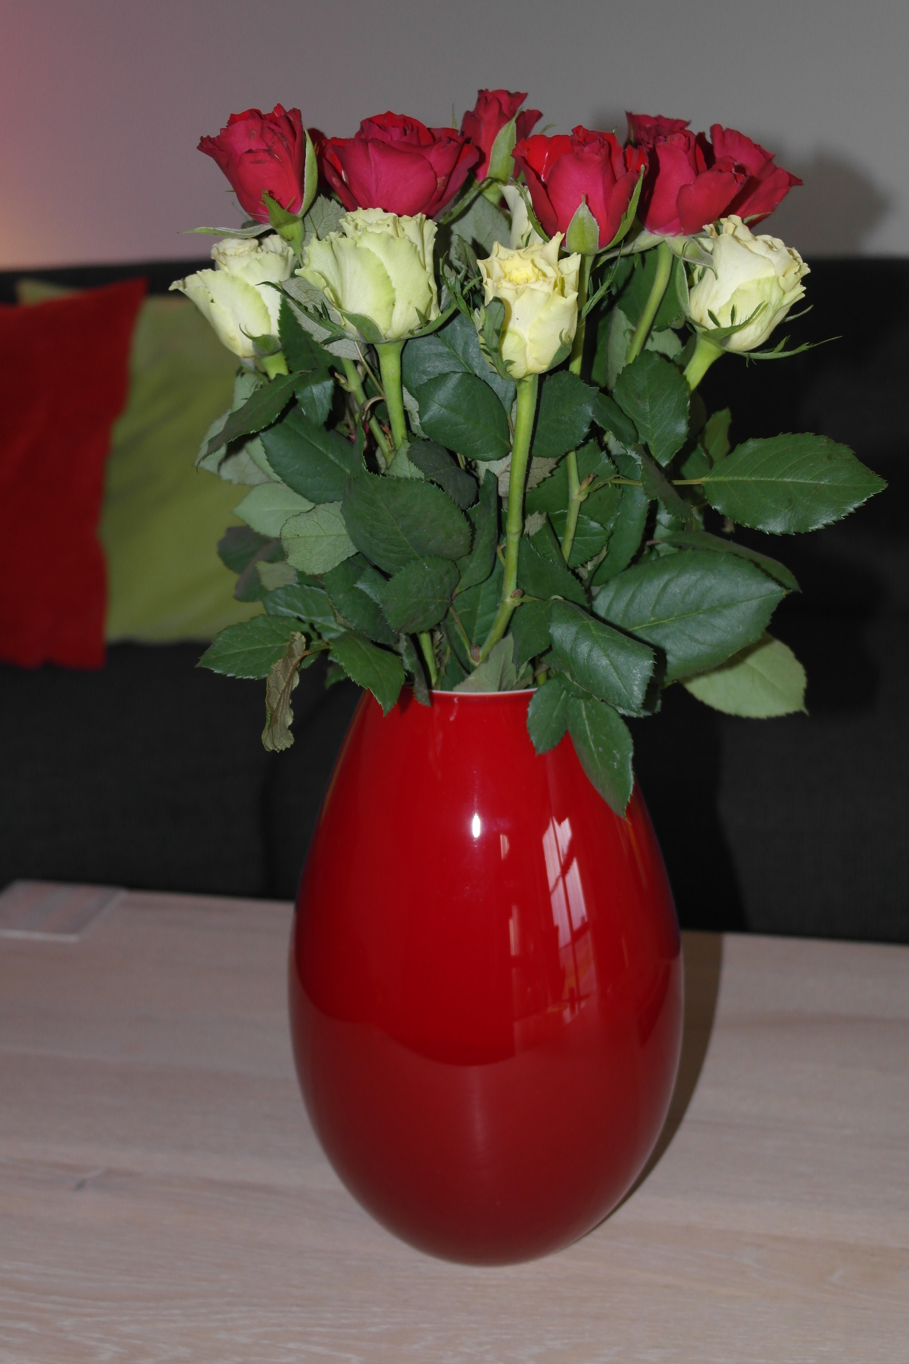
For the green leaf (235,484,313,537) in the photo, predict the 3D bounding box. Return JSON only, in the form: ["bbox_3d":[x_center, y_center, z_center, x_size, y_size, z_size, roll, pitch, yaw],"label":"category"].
[{"bbox_3d":[-0.078,-0.075,0.810,0.042,0.027,0.009,-1,-14,5],"label":"green leaf"}]

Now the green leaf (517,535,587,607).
[{"bbox_3d":[0.035,-0.041,0.700,0.037,0.022,0.009,38,-20,6],"label":"green leaf"}]

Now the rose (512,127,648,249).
[{"bbox_3d":[0.048,-0.190,0.717,0.052,0.049,0.050,-1,13,0],"label":"rose"}]

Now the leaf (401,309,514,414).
[{"bbox_3d":[0.002,-0.130,0.750,0.039,0.052,0.014,-44,-6,-6],"label":"leaf"}]

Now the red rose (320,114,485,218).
[{"bbox_3d":[-0.021,-0.204,0.738,0.063,0.046,0.060,-1,13,0],"label":"red rose"}]

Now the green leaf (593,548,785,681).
[{"bbox_3d":[0.095,-0.027,0.748,0.078,0.050,0.016,-11,-12,4],"label":"green leaf"}]

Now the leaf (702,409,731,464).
[{"bbox_3d":[0.105,-0.099,0.750,0.014,0.024,0.008,7,6,-17],"label":"leaf"}]

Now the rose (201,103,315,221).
[{"bbox_3d":[-0.080,-0.210,0.752,0.044,0.043,0.043,-19,15,0],"label":"rose"}]

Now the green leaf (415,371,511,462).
[{"bbox_3d":[0.003,-0.107,0.745,0.039,0.039,0.010,6,-24,0],"label":"green leaf"}]

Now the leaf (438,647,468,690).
[{"bbox_3d":[0.000,-0.006,0.722,0.015,0.021,0.008,-6,6,-7],"label":"leaf"}]

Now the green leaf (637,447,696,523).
[{"bbox_3d":[0.087,-0.080,0.760,0.012,0.040,0.018,-43,-10,34],"label":"green leaf"}]

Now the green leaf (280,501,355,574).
[{"bbox_3d":[-0.055,-0.060,0.766,0.035,0.030,0.012,3,0,6],"label":"green leaf"}]

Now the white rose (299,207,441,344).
[{"bbox_3d":[-0.034,-0.160,0.730,0.051,0.050,0.051,-6,18,0],"label":"white rose"}]

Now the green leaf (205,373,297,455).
[{"bbox_3d":[-0.082,-0.108,0.750,0.055,0.013,0.030,-40,30,-1],"label":"green leaf"}]

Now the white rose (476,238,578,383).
[{"bbox_3d":[0.026,-0.132,0.655,0.035,0.045,0.035,2,26,0],"label":"white rose"}]

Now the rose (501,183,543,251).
[{"bbox_3d":[0.032,-0.186,0.750,0.034,0.043,0.034,-1,13,0],"label":"rose"}]

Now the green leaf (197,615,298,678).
[{"bbox_3d":[-0.079,-0.013,0.715,0.041,0.010,0.025,-15,53,-15],"label":"green leaf"}]

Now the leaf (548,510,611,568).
[{"bbox_3d":[0.047,-0.055,0.712,0.028,0.021,0.008,3,-18,6],"label":"leaf"}]

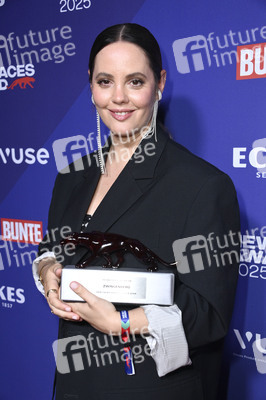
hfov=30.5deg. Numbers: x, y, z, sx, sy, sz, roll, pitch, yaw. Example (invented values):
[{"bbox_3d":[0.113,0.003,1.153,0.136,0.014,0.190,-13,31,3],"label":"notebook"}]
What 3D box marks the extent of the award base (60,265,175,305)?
[{"bbox_3d":[-0.027,0.157,0.907,0.204,0.057,0.053,3,0,0],"label":"award base"}]

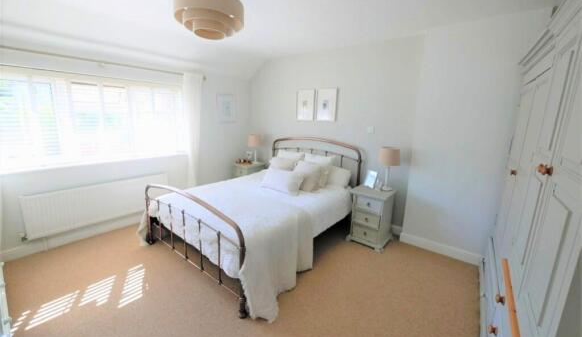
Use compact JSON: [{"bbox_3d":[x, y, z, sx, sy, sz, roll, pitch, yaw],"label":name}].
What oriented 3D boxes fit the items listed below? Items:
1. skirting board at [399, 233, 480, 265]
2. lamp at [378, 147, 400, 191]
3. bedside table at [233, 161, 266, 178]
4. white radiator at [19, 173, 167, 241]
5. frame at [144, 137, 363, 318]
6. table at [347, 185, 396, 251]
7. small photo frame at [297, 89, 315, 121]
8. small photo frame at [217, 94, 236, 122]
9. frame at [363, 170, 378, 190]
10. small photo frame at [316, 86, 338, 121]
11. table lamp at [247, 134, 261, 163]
[{"bbox_3d":[1.612,0.878,2.585,0.755,0.094,0.018,10,14,37],"label":"skirting board"},{"bbox_3d":[1.140,-0.002,2.733,0.217,0.508,0.217,10,14,37],"label":"lamp"},{"bbox_3d":[-0.735,0.245,4.150,0.436,0.614,0.415,10,14,37],"label":"bedside table"},{"bbox_3d":[-2.160,0.393,2.770,0.083,0.457,1.323,10,14,37],"label":"white radiator"},{"bbox_3d":[-0.322,0.257,2.819,1.627,1.136,2.078,10,14,37],"label":"frame"},{"bbox_3d":[0.933,0.559,2.777,0.429,0.614,0.415,10,14,37],"label":"table"},{"bbox_3d":[0.222,-0.945,3.525,0.307,0.453,0.025,10,14,37],"label":"small photo frame"},{"bbox_3d":[-1.066,-0.994,3.929,0.025,0.443,0.363,10,14,37],"label":"small photo frame"},{"bbox_3d":[0.973,0.138,2.834,0.025,0.204,0.130,13,3,-35],"label":"frame"},{"bbox_3d":[0.500,-0.895,3.309,0.316,0.453,0.025,10,14,37],"label":"small photo frame"},{"bbox_3d":[-0.626,-0.326,4.146,0.222,0.508,0.222,10,14,37],"label":"table lamp"}]

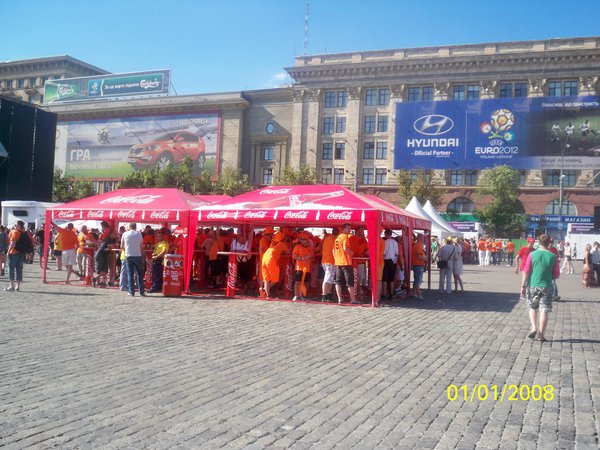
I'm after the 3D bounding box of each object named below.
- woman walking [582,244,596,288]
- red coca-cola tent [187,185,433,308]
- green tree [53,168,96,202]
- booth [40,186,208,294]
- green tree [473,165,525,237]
[{"bbox_3d":[10.784,1.546,22.600,0.480,1.640,0.450,2,-1,-21],"label":"woman walking"},{"bbox_3d":[0.679,0.485,17.921,5.261,2.964,6.203,1,-1,24],"label":"red coca-cola tent"},{"bbox_3d":[-32.032,-2.696,84.879,6.400,9.924,6.400,2,-1,-21],"label":"green tree"},{"bbox_3d":[-4.693,0.338,18.614,5.226,2.964,3.119,1,-1,24],"label":"booth"},{"bbox_3d":[23.389,-1.638,71.871,6.100,10.760,6.000,1,-1,18],"label":"green tree"}]

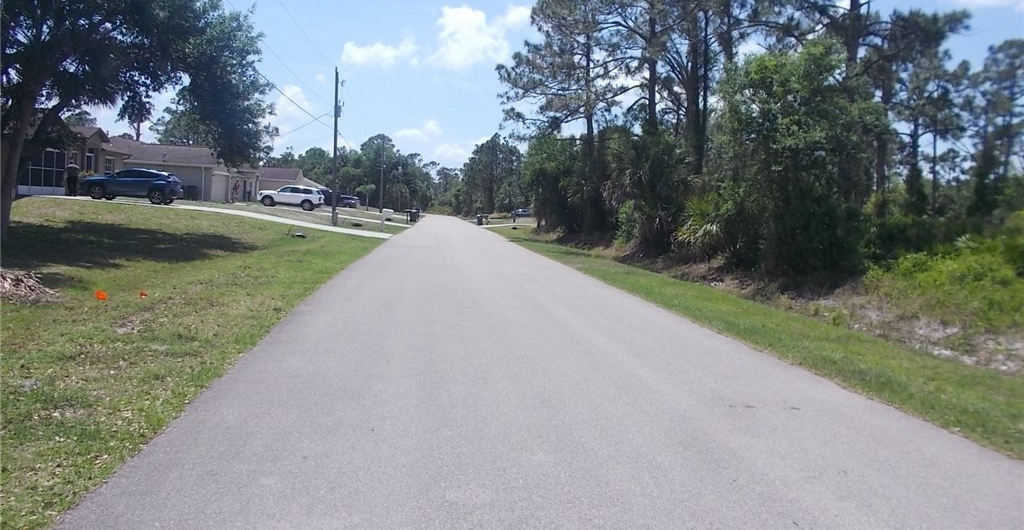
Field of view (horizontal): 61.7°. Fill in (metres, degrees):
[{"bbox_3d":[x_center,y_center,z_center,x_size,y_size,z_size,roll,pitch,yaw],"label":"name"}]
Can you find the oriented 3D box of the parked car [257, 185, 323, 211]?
[{"bbox_3d":[-16.776,-5.159,65.400,4.980,1.760,1.990,6,3,-9],"label":"parked car"}]

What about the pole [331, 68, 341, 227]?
[{"bbox_3d":[-9.826,-6.591,48.013,0.270,8.820,0.270,2,4,-5],"label":"pole"}]

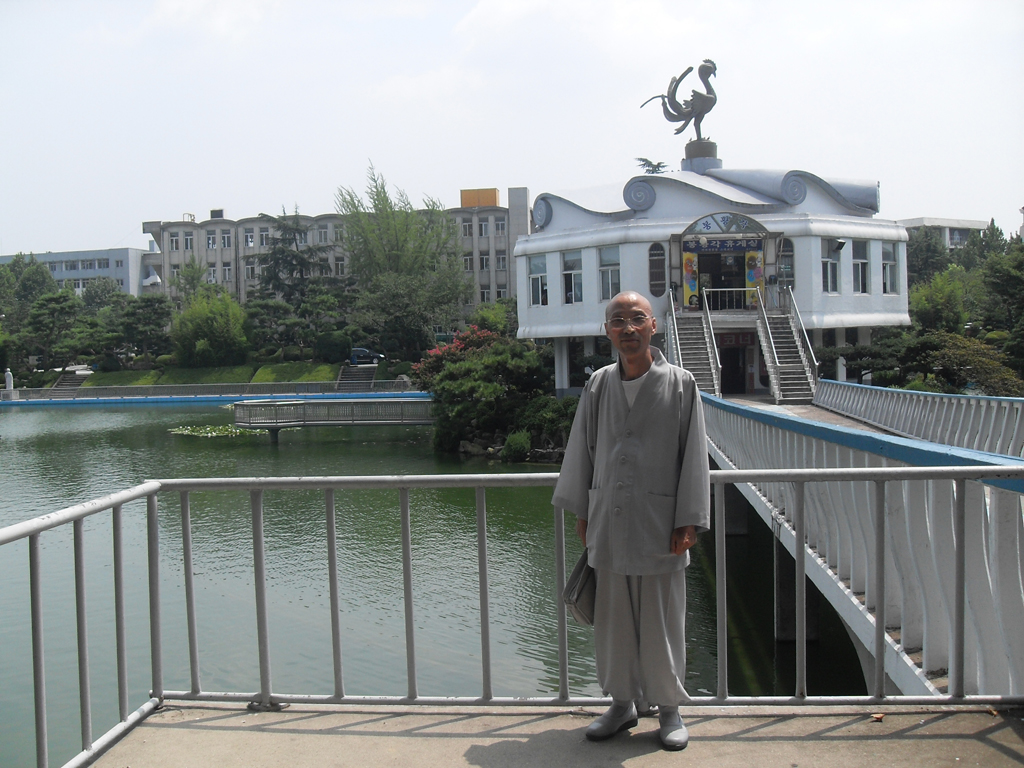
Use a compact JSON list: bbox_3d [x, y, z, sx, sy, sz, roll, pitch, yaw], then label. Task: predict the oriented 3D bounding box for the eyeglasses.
[{"bbox_3d":[0.430,-0.221,3.999,0.143,0.046,0.140,-3,2,11],"label":"eyeglasses"}]

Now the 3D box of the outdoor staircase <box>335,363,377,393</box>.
[{"bbox_3d":[-12.614,-0.445,88.500,3.050,1.950,4.000,-2,2,-2],"label":"outdoor staircase"}]

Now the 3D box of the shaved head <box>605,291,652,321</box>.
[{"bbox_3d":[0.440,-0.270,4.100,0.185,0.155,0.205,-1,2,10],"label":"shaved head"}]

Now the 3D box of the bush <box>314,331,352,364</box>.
[{"bbox_3d":[-14.352,-2.911,88.000,3.000,2.700,2.800,-1,2,9],"label":"bush"}]

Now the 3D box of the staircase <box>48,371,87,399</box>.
[{"bbox_3d":[-35.090,0.198,86.500,2.600,1.900,2.800,-1,2,9],"label":"staircase"}]

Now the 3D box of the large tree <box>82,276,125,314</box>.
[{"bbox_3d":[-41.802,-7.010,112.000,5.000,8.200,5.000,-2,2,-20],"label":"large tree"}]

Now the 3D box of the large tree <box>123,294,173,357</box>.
[{"bbox_3d":[-30.639,-4.539,92.000,4.400,6.000,4.300,-2,2,-18],"label":"large tree"}]

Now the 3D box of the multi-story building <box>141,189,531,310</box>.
[{"bbox_3d":[-18.348,-11.341,124.315,43.000,17.300,13.500,-1,2,8],"label":"multi-story building"}]

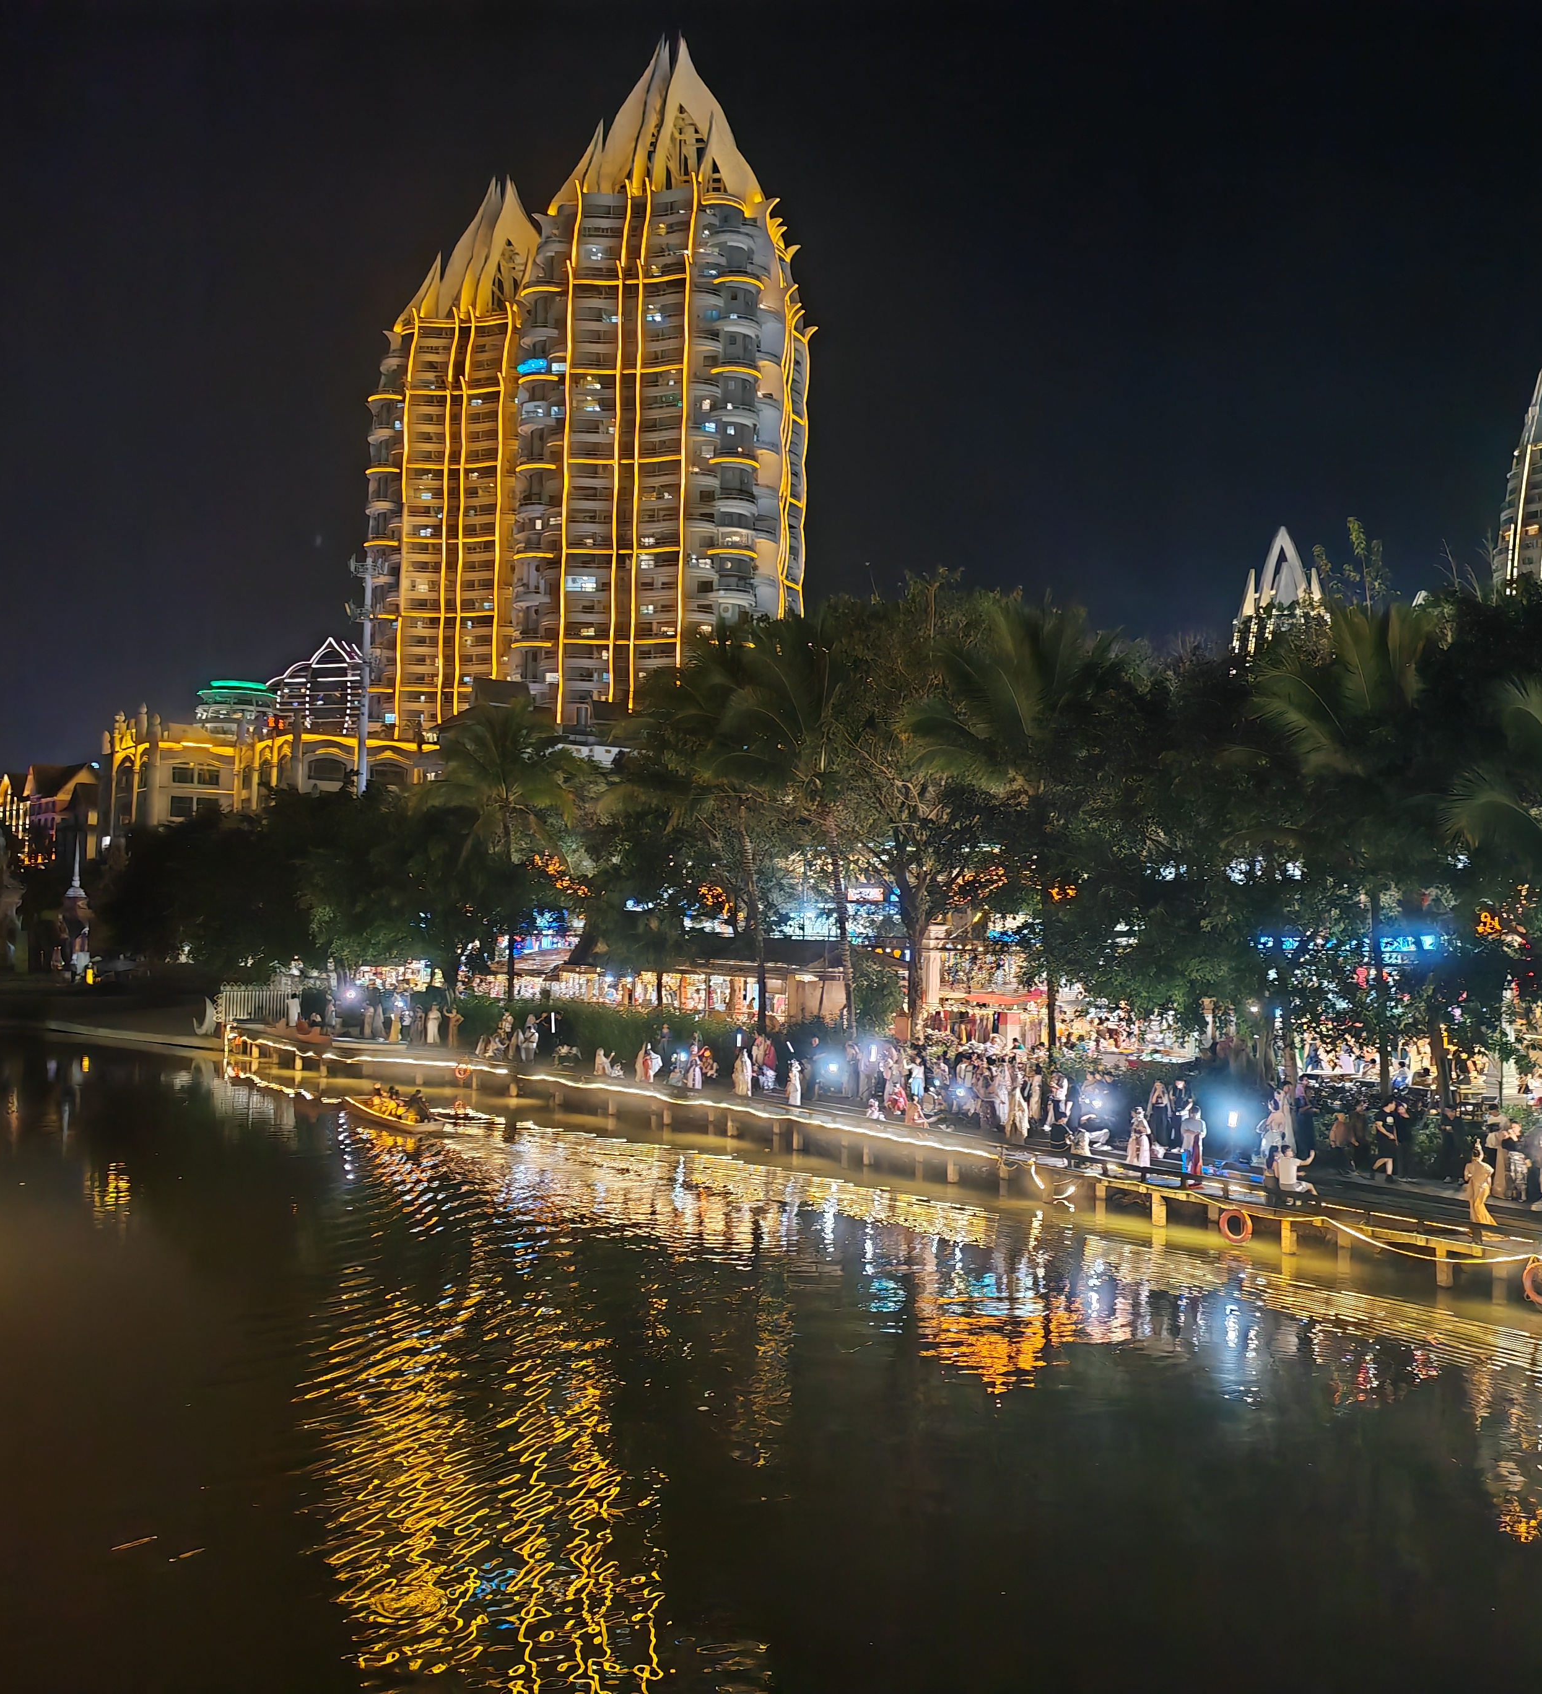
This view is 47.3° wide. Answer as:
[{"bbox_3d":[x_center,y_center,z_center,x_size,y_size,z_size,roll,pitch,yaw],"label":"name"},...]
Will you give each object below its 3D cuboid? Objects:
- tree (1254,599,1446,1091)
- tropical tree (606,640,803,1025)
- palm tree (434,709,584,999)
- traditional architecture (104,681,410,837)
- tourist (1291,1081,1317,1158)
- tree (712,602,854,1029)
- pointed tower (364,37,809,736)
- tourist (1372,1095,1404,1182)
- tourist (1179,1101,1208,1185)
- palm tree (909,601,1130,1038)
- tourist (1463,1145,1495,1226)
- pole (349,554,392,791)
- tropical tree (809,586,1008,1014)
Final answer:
[{"bbox_3d":[14.565,0.441,44.000,5.000,13.270,5.000,1,-2,0],"label":"tree"},{"bbox_3d":[-2.535,0.090,67.500,7.200,16.454,7.200,1,-3,0],"label":"tropical tree"},{"bbox_3d":[-12.494,1.011,84.000,7.400,15.716,7.400,1,-3,0],"label":"palm tree"},{"bbox_3d":[-54.702,-2.636,188.000,28.000,27.300,18.000,3,-3,-37],"label":"traditional architecture"},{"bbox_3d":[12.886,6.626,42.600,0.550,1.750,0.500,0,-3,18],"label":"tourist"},{"bbox_3d":[0.732,-0.264,58.500,5.200,15.120,5.200,1,-2,0],"label":"tree"},{"bbox_3d":[-27.900,-50.940,269.690,63.000,131.500,52.000,1,-2,9],"label":"pointed tower"},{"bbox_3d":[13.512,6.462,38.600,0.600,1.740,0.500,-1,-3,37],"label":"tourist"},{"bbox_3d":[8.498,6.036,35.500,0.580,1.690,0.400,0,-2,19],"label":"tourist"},{"bbox_3d":[7.370,-0.208,52.000,6.400,14.530,6.200,1,-2,0],"label":"palm tree"},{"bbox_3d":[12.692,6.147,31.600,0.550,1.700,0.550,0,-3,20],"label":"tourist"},{"bbox_3d":[-33.186,-6.298,145.000,3.200,35.433,3.200,1,-3,0],"label":"pole"},{"bbox_3d":[4.639,-0.405,59.000,6.500,16.957,6.500,1,-3,0],"label":"tropical tree"}]

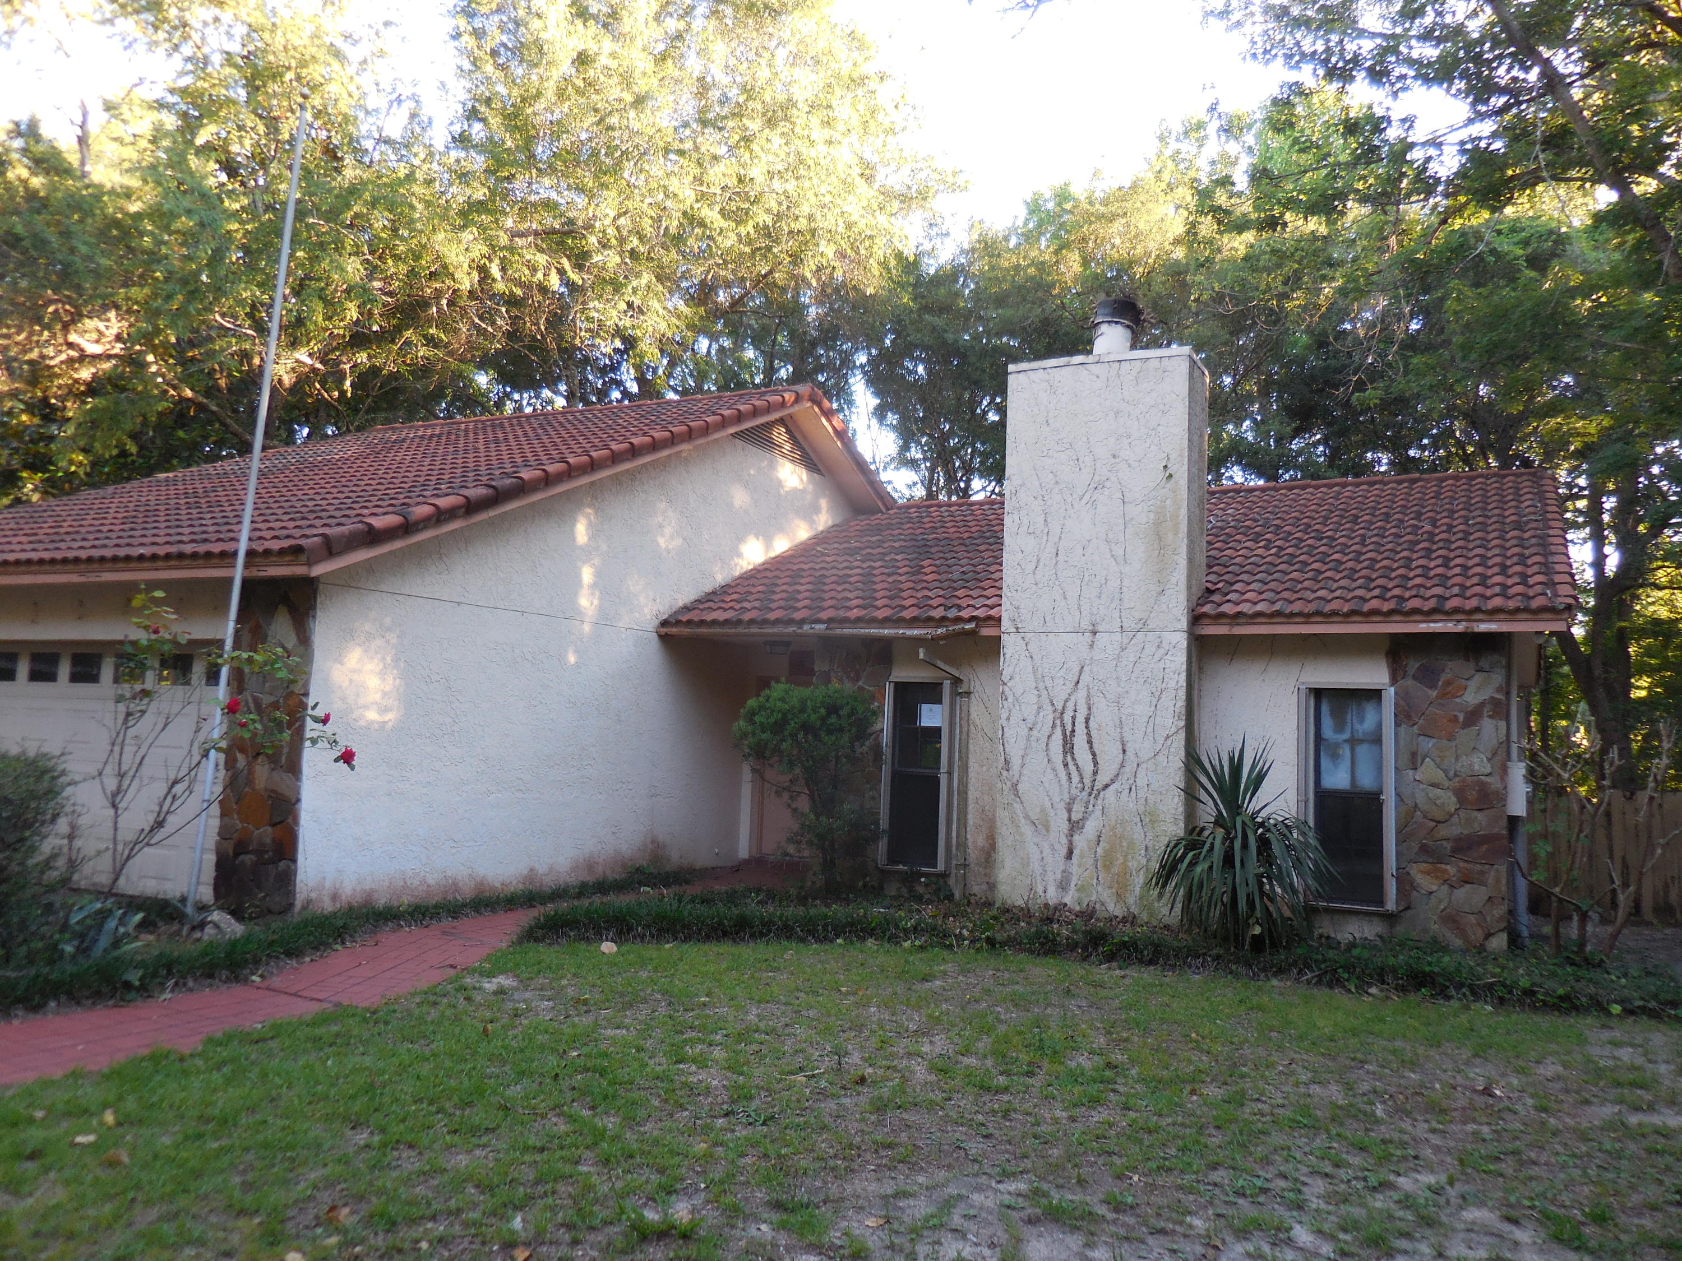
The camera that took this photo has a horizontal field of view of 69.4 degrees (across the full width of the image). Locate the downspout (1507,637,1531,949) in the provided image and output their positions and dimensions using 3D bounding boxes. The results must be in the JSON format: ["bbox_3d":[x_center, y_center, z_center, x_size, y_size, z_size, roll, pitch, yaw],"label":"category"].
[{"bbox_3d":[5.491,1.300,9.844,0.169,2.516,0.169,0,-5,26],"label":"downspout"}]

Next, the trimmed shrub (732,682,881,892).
[{"bbox_3d":[-0.272,1.518,11.897,1.443,2.080,1.405,2,-4,0],"label":"trimmed shrub"}]

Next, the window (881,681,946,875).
[{"bbox_3d":[0.756,1.430,12.024,0.677,1.831,0.120,0,-5,27],"label":"window"}]

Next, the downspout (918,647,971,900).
[{"bbox_3d":[1.002,1.385,11.736,0.422,2.408,0.347,0,-5,26],"label":"downspout"}]

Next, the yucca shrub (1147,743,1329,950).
[{"bbox_3d":[3.203,1.643,9.747,1.518,1.677,1.499,0,-5,26],"label":"yucca shrub"}]

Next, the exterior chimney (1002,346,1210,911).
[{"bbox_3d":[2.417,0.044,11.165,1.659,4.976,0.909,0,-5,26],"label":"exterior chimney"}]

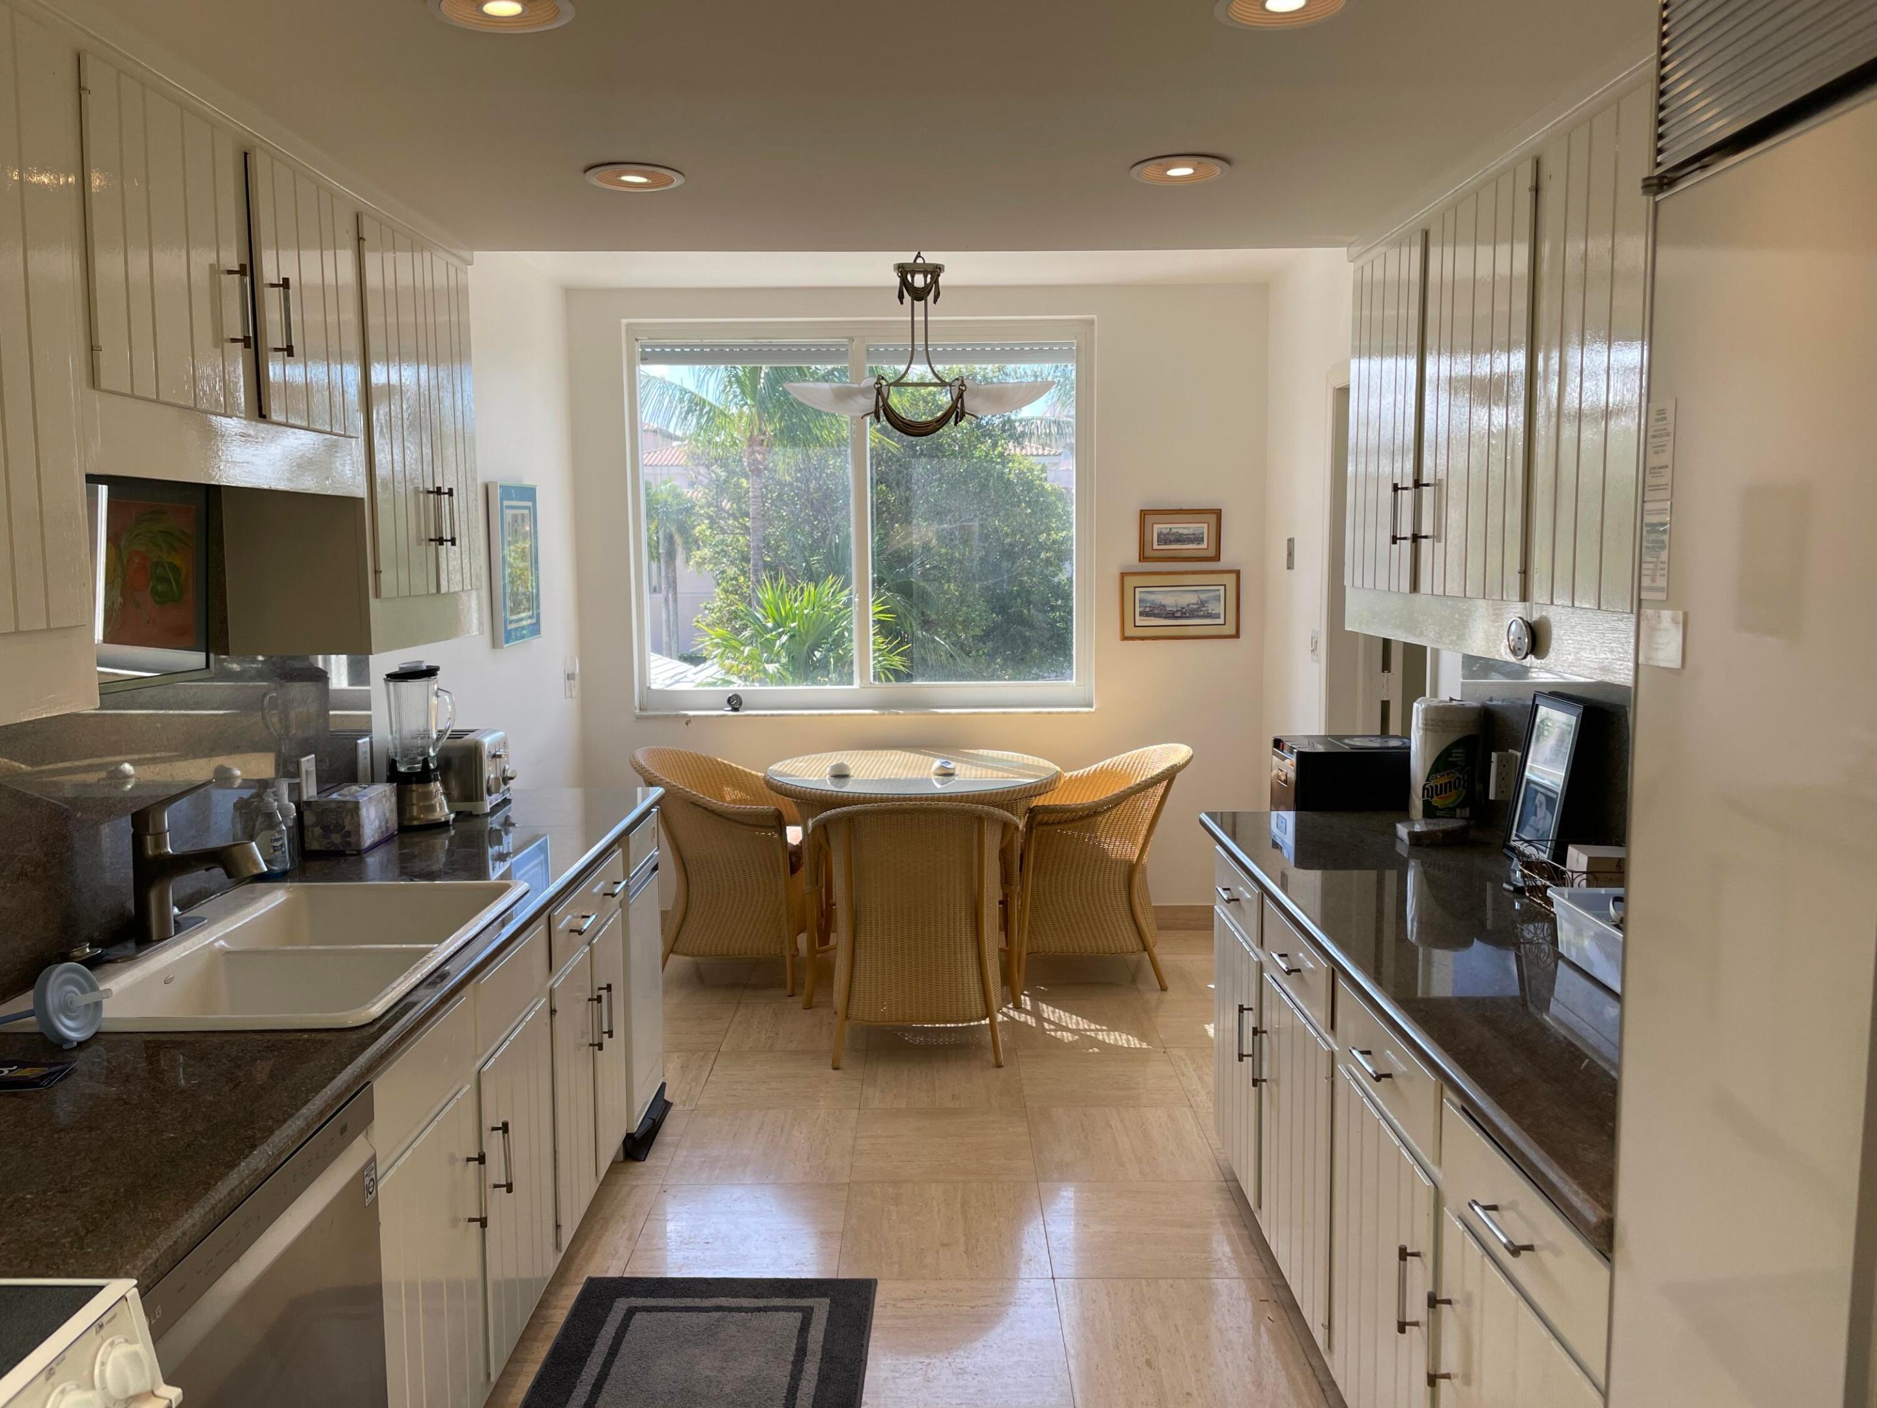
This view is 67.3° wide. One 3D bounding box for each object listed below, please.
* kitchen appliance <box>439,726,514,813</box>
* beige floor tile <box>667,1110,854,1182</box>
[{"bbox_3d":[-1.212,0.166,3.531,0.290,0.192,0.190,0,6,0],"label":"kitchen appliance"},{"bbox_3d":[-0.443,1.151,3.670,0.456,0.012,0.456,0,6,0],"label":"beige floor tile"}]

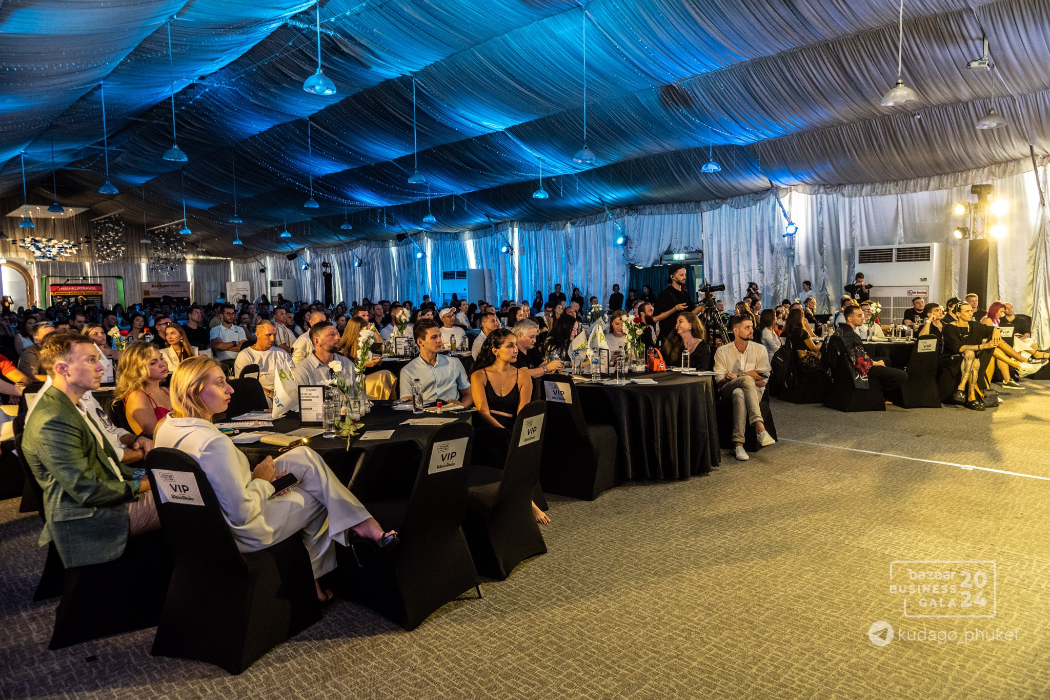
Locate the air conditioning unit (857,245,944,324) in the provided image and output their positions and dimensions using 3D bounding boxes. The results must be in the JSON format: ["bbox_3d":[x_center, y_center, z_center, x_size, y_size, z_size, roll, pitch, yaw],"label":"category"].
[{"bbox_3d":[7.648,-0.941,14.315,1.600,2.370,0.660,4,6,44],"label":"air conditioning unit"}]

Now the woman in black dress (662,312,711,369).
[{"bbox_3d":[1.621,0.265,7.270,0.520,1.280,0.780,2,5,28],"label":"woman in black dress"}]

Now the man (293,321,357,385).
[{"bbox_3d":[-1.468,0.447,5.363,0.540,1.320,0.800,-3,5,-20],"label":"man"}]

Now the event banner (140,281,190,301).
[{"bbox_3d":[-18.516,-2.290,35.908,2.300,2.500,0.100,-4,6,-40],"label":"event banner"}]

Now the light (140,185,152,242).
[{"bbox_3d":[-15.302,-5.490,28.166,0.370,2.340,0.370,-1,5,0],"label":"light"}]

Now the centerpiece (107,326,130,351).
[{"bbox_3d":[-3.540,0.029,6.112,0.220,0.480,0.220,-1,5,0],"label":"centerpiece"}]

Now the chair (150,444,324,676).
[{"bbox_3d":[-1.284,0.807,3.030,0.450,0.920,0.570,1,5,20],"label":"chair"}]

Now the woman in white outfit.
[{"bbox_3d":[-1.077,0.615,3.266,0.540,1.260,1.000,2,5,36],"label":"woman in white outfit"}]

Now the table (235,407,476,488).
[{"bbox_3d":[-1.080,0.798,4.182,1.580,0.756,1.580,-1,4,0],"label":"table"}]

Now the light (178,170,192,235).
[{"bbox_3d":[-11.985,-5.253,24.541,0.370,2.340,0.370,-1,5,0],"label":"light"}]

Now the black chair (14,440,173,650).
[{"bbox_3d":[-1.954,0.798,3.258,0.570,0.920,0.450,-3,5,-30],"label":"black chair"}]

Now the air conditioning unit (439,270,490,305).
[{"bbox_3d":[-2.170,-1.636,24.421,0.720,2.320,1.450,-5,6,-41],"label":"air conditioning unit"}]

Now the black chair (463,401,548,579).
[{"bbox_3d":[-0.183,0.722,3.948,0.570,0.920,0.450,2,5,32],"label":"black chair"}]

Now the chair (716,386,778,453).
[{"bbox_3d":[2.168,0.474,6.893,0.470,0.906,0.570,2,6,34],"label":"chair"}]

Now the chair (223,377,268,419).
[{"bbox_3d":[-1.791,0.666,4.944,0.570,0.920,0.450,2,5,28],"label":"chair"}]

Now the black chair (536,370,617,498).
[{"bbox_3d":[0.420,0.624,5.377,0.450,0.906,0.570,1,5,27],"label":"black chair"}]

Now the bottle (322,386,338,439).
[{"bbox_3d":[-1.107,0.366,3.954,0.069,0.245,0.069,-1,5,0],"label":"bottle"}]

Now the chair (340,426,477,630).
[{"bbox_3d":[-0.574,0.805,3.528,0.580,0.935,0.460,3,6,41],"label":"chair"}]

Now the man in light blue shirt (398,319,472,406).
[{"bbox_3d":[-0.587,0.478,4.990,0.530,1.350,0.720,-3,5,-30],"label":"man in light blue shirt"}]

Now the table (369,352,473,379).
[{"bbox_3d":[-1.594,0.454,9.084,1.750,0.756,1.750,-1,5,0],"label":"table"}]

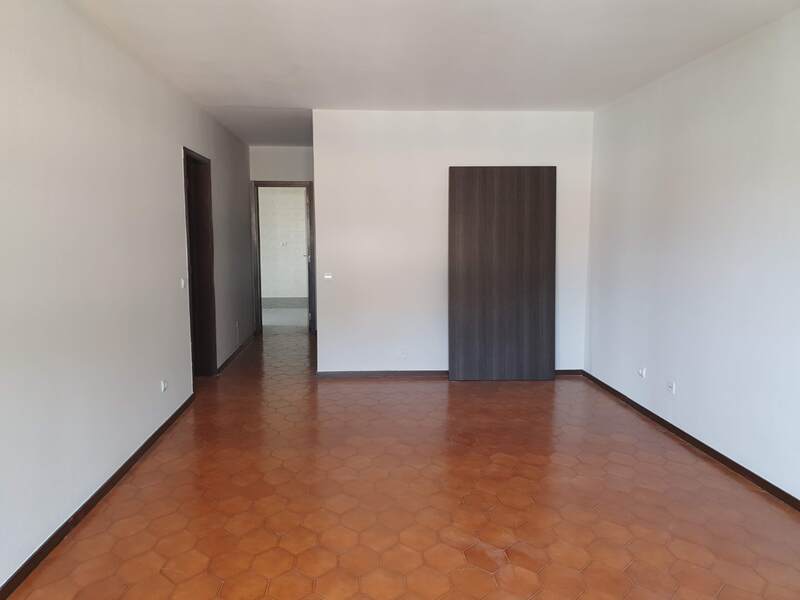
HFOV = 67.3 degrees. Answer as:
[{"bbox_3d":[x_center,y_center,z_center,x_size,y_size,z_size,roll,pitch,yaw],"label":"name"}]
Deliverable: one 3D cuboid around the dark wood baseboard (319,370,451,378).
[{"bbox_3d":[-0.163,0.739,5.959,1.310,0.055,0.018,0,7,-2],"label":"dark wood baseboard"}]

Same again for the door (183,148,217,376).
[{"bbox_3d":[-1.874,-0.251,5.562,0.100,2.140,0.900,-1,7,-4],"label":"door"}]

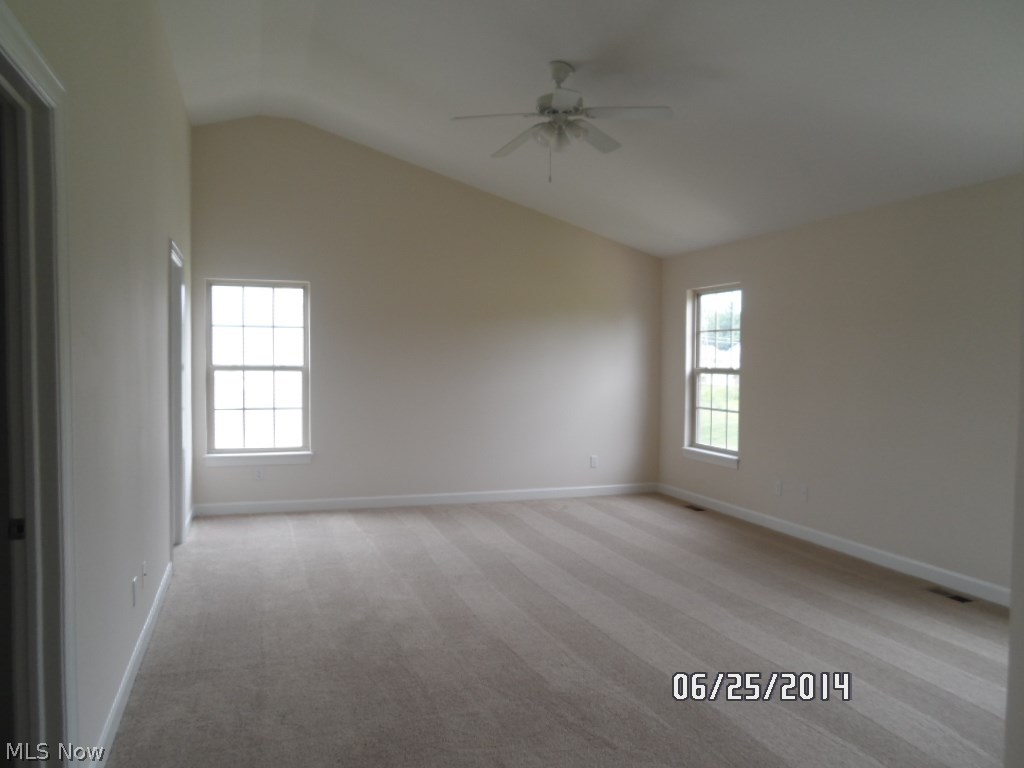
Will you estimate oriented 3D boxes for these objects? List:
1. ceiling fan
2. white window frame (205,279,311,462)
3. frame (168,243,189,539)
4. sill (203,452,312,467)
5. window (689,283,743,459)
[{"bbox_3d":[0.278,-1.593,4.236,1.240,0.490,1.220,0,2,0],"label":"ceiling fan"},{"bbox_3d":[-2.232,-0.142,6.540,0.865,1.542,0.110,0,2,-19],"label":"white window frame"},{"bbox_3d":[-2.348,0.132,5.101,0.130,2.127,0.980,0,2,-19],"label":"frame"},{"bbox_3d":[-2.223,0.678,6.534,0.902,0.111,0.100,0,2,-19],"label":"sill"},{"bbox_3d":[1.906,-0.085,6.950,0.120,1.639,0.887,0,2,-19],"label":"window"}]

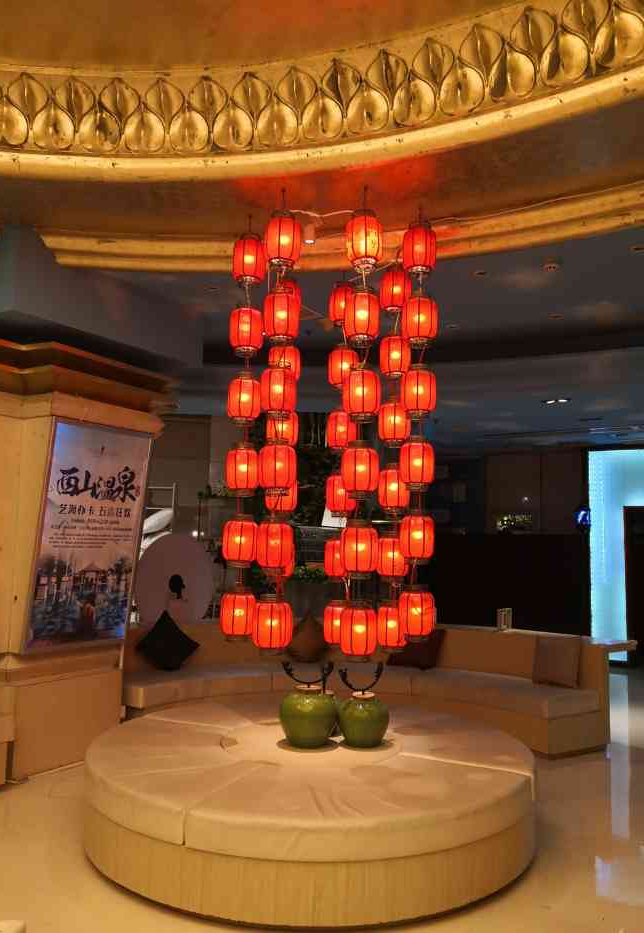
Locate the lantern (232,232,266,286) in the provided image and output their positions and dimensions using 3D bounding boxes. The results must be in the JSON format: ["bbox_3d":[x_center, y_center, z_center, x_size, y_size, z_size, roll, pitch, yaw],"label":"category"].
[{"bbox_3d":[-0.440,-1.262,4.416,0.200,0.295,0.200,1,-6,0],"label":"lantern"}]

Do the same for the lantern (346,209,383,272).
[{"bbox_3d":[0.232,-1.231,3.965,0.200,0.295,0.200,1,-6,0],"label":"lantern"}]

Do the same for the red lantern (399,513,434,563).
[{"bbox_3d":[0.537,0.404,4.115,0.200,0.295,0.200,1,-6,0],"label":"red lantern"}]

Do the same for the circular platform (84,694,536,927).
[{"bbox_3d":[-0.064,1.763,4.167,2.510,0.400,2.510,1,-6,0],"label":"circular platform"}]

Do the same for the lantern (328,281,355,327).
[{"bbox_3d":[0.136,-1.111,4.962,0.200,0.295,0.200,1,-6,0],"label":"lantern"}]

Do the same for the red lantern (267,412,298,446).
[{"bbox_3d":[-0.254,-0.238,4.738,0.200,0.295,0.200,1,-6,0],"label":"red lantern"}]

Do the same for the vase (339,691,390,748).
[{"bbox_3d":[0.247,1.449,4.171,0.288,0.277,0.288,1,-6,0],"label":"vase"}]

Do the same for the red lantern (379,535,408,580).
[{"bbox_3d":[0.441,0.569,4.549,0.200,0.295,0.200,1,-6,0],"label":"red lantern"}]

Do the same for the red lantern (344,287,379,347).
[{"bbox_3d":[0.217,-0.800,3.922,0.200,0.295,0.200,1,-6,0],"label":"red lantern"}]

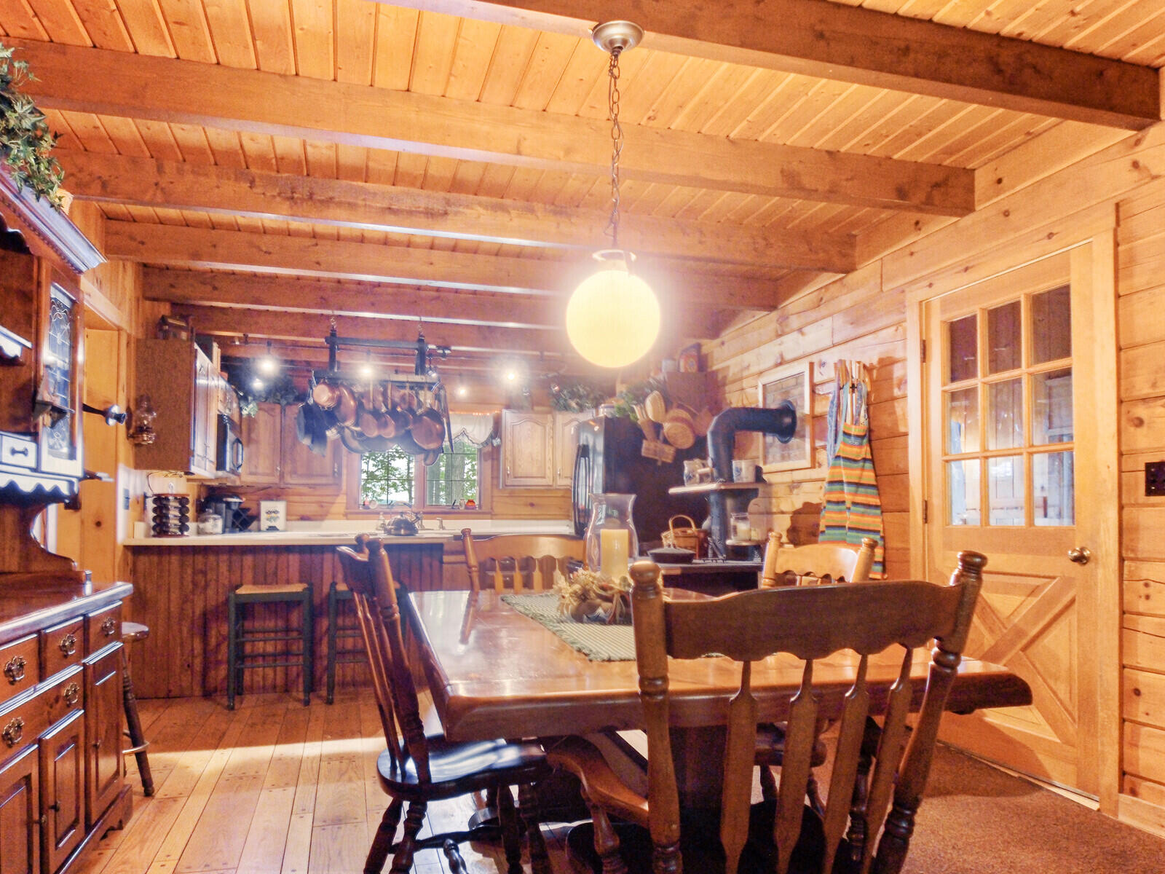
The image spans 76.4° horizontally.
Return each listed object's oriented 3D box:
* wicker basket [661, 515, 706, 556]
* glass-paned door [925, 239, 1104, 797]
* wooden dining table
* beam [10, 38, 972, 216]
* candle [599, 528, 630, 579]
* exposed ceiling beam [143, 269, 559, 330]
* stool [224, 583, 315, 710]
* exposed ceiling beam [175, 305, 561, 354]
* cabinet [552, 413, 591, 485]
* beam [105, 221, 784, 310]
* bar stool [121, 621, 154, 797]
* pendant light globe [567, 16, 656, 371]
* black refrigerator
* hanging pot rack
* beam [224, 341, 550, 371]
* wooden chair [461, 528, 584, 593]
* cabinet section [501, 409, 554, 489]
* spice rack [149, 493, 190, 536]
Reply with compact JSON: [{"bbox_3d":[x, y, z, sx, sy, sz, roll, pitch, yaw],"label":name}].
[{"bbox_3d":[0.590,0.592,4.380,0.240,0.260,0.200,1,-4,-16],"label":"wicker basket"},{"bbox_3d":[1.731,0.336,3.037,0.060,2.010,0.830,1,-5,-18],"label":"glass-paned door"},{"bbox_3d":[0.069,0.891,2.120,1.070,0.750,1.760,1,-5,-14],"label":"wooden dining table"},{"bbox_3d":[-0.106,-1.095,2.715,3.660,0.178,0.085,2,-5,-15],"label":"beam"},{"bbox_3d":[0.096,0.361,2.200,0.082,0.185,0.082,1,-4,-16],"label":"candle"},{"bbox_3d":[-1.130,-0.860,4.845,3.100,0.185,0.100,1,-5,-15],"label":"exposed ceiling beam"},{"bbox_3d":[-1.765,1.175,4.220,0.430,0.640,0.380,1,-5,-16],"label":"stool"},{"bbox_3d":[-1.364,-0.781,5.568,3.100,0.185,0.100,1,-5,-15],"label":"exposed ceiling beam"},{"bbox_3d":[-0.094,0.141,7.477,0.450,0.745,0.320,1,-5,-16],"label":"cabinet"},{"bbox_3d":[-0.577,-0.928,4.163,3.660,0.178,0.085,2,-5,-15],"label":"beam"},{"bbox_3d":[-1.849,1.048,2.830,0.385,0.620,0.385,1,-5,-18],"label":"bar stool"},{"bbox_3d":[0.086,-0.659,2.020,0.250,0.940,0.250,0,-4,0],"label":"pendant light globe"},{"bbox_3d":[0.403,0.785,5.749,0.780,1.750,0.840,1,-5,-16],"label":"black refrigerator"},{"bbox_3d":[-1.308,-0.296,4.720,0.930,0.850,0.400,1,-4,-16],"label":"hanging pot rack"},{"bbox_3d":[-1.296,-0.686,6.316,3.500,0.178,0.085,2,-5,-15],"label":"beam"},{"bbox_3d":[-0.165,0.873,2.990,0.550,1.000,0.570,1,-4,-16],"label":"wooden chair"},{"bbox_3d":[-0.556,0.133,7.214,0.499,0.740,0.310,1,-4,-16],"label":"cabinet section"},{"bbox_3d":[-2.453,0.460,4.400,0.210,0.250,0.210,2,-5,-24],"label":"spice rack"}]

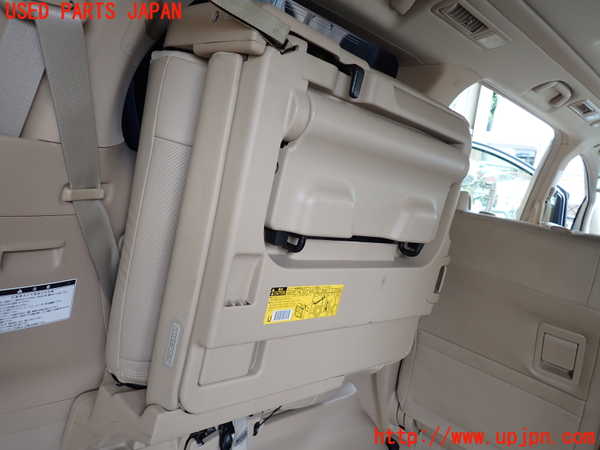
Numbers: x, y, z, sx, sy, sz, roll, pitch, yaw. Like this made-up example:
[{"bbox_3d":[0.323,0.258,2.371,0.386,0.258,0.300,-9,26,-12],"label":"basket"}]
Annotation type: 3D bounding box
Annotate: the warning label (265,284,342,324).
[{"bbox_3d":[0.011,0.135,0.750,0.169,0.062,0.006,4,12,-41],"label":"warning label"}]

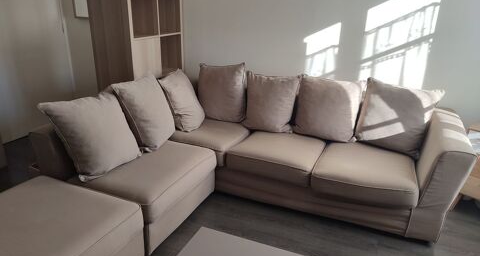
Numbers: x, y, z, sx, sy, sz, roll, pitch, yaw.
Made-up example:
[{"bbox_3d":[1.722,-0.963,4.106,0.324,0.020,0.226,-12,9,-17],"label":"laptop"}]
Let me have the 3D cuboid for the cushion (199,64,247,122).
[{"bbox_3d":[-0.160,-0.320,3.026,0.441,0.478,0.170,7,11,29],"label":"cushion"}]

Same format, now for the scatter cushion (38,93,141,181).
[{"bbox_3d":[-0.889,0.022,2.144,0.170,0.472,0.493,-26,1,31],"label":"scatter cushion"}]

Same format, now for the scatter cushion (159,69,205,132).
[{"bbox_3d":[-0.483,-0.244,2.888,0.170,0.462,0.447,-22,12,19],"label":"scatter cushion"}]

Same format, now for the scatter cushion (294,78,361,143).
[{"bbox_3d":[0.685,-0.168,2.743,0.477,0.453,0.170,10,-1,20],"label":"scatter cushion"}]

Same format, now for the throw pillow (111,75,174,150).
[{"bbox_3d":[-0.666,-0.129,2.522,0.170,0.478,0.464,-18,10,23],"label":"throw pillow"}]

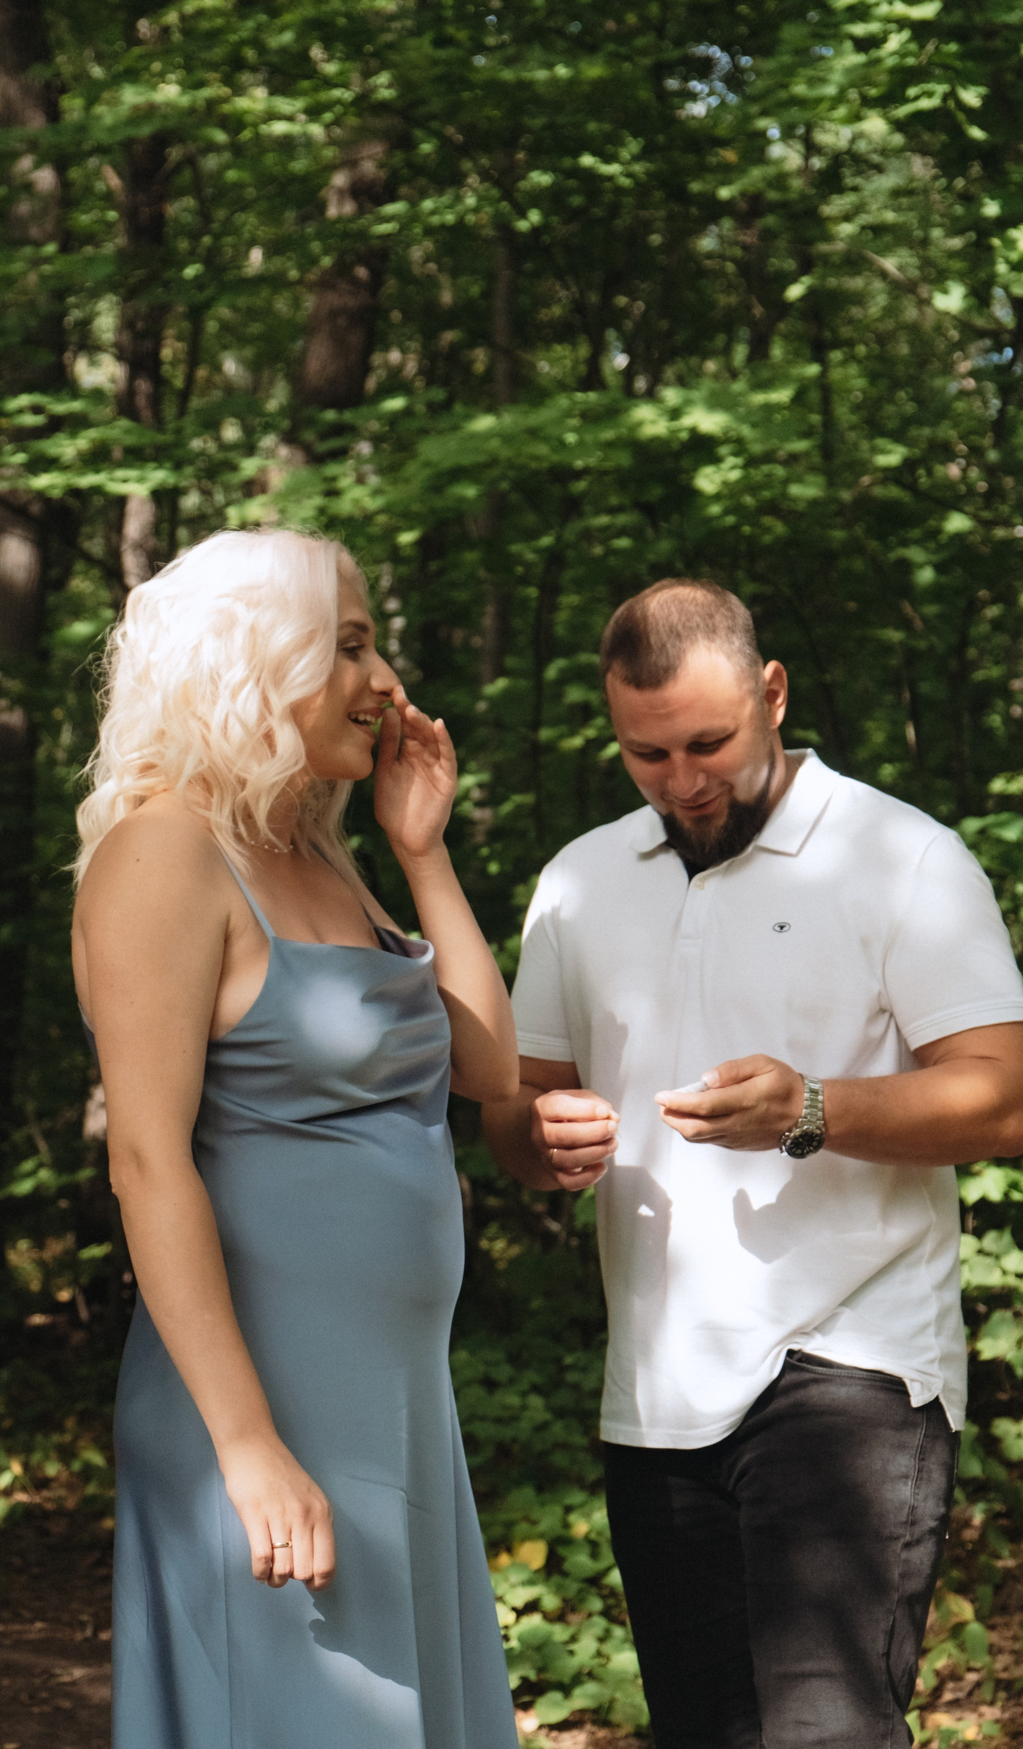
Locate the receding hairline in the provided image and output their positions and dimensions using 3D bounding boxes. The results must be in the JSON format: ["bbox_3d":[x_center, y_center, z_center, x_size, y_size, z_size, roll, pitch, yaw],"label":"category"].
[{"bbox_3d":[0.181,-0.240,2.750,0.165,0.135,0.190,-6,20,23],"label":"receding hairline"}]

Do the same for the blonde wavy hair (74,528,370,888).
[{"bbox_3d":[-0.285,-0.165,2.590,0.275,0.345,0.250,0,0,12],"label":"blonde wavy hair"}]

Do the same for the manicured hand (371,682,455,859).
[{"bbox_3d":[-0.097,-0.100,2.620,0.085,0.178,0.075,0,0,20],"label":"manicured hand"}]

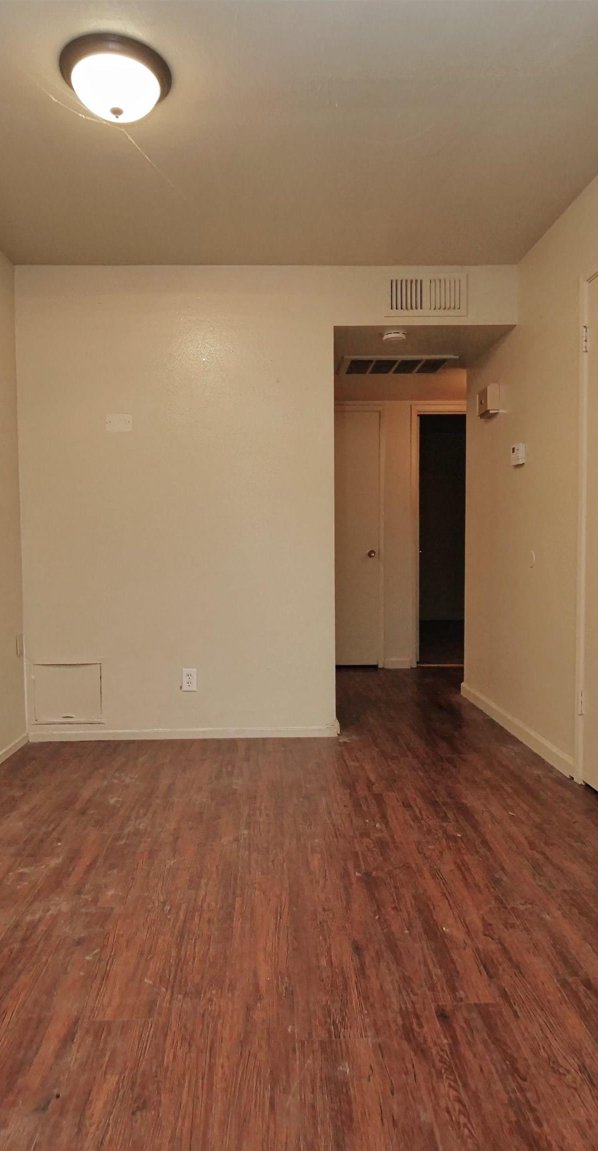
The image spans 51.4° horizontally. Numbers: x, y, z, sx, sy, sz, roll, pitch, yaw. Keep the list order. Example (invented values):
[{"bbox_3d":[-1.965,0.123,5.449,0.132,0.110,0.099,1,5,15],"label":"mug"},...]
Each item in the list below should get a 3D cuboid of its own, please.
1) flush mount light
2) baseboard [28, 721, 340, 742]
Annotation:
[{"bbox_3d":[-0.545,-1.446,1.876,0.322,0.134,0.322,-1,3,-1],"label":"flush mount light"},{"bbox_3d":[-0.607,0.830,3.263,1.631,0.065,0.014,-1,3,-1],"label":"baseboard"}]

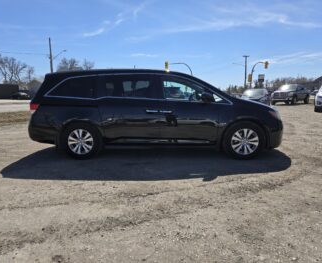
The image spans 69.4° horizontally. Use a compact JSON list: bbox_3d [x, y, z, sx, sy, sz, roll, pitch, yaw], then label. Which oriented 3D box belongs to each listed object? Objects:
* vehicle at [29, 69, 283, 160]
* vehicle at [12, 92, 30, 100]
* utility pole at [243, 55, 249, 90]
[{"bbox_3d":[-0.067,-0.468,5.094,5.150,1.737,2.020,0,9,2],"label":"vehicle"},{"bbox_3d":[-28.670,-7.109,48.044,4.600,1.460,1.820,4,10,25],"label":"vehicle"},{"bbox_3d":[20.009,-12.796,54.370,1.400,9.800,0.350,0,9,0],"label":"utility pole"}]

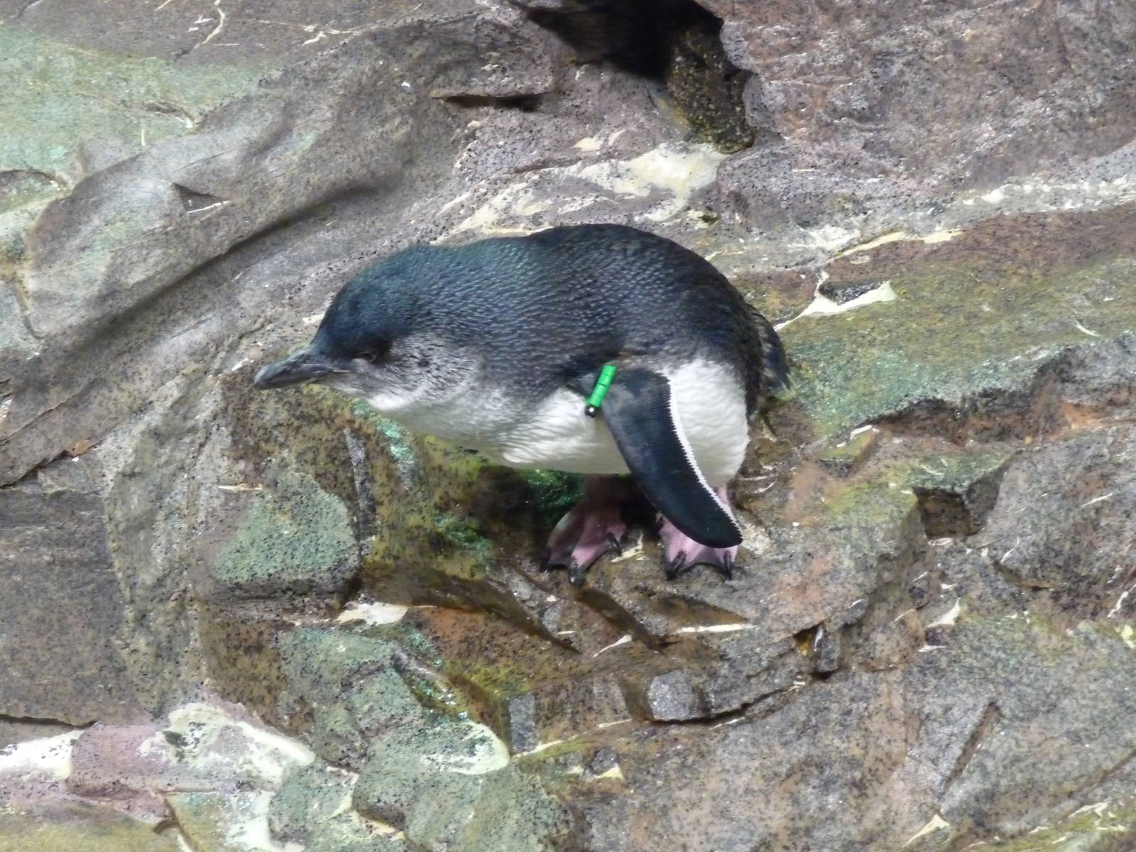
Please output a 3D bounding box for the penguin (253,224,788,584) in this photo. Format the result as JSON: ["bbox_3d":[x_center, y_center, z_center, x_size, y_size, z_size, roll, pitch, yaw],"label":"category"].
[{"bbox_3d":[-0.025,-0.014,2.650,0.305,0.195,0.160,-8,22,-22],"label":"penguin"}]

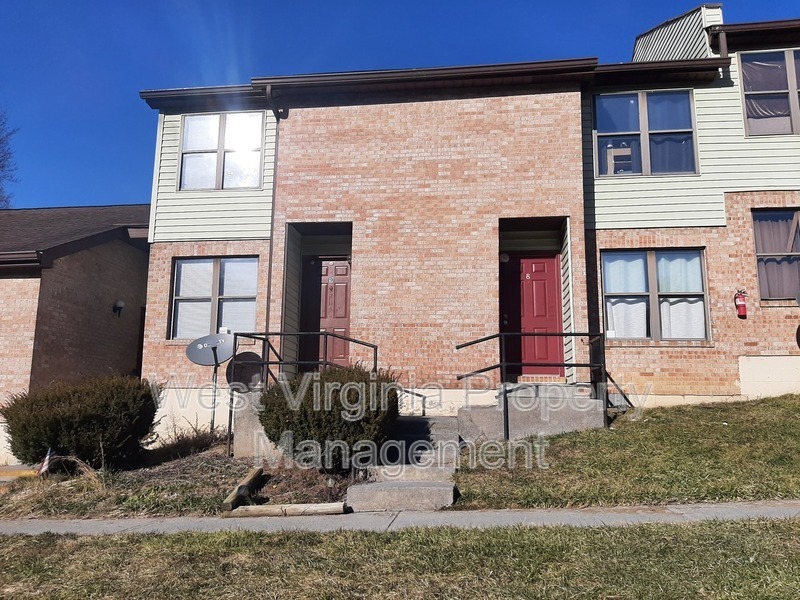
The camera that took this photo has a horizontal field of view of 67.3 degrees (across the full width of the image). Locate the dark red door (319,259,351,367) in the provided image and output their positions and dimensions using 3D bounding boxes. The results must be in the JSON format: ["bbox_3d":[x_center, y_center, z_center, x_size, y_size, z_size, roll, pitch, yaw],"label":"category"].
[{"bbox_3d":[-1.224,0.305,10.637,0.960,2.030,0.080,-1,-8,8],"label":"dark red door"}]

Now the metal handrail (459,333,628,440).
[{"bbox_3d":[1.804,1.240,8.517,1.986,1.422,1.038,0,-9,7],"label":"metal handrail"}]

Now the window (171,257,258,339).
[{"bbox_3d":[-3.316,-0.043,10.737,1.620,1.500,0.120,-1,-8,8],"label":"window"}]

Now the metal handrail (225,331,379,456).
[{"bbox_3d":[-1.302,1.400,8.883,2.116,1.732,1.038,0,-9,7],"label":"metal handrail"}]

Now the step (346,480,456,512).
[{"bbox_3d":[0.037,2.280,7.007,1.240,0.260,0.400,0,-8,3],"label":"step"}]

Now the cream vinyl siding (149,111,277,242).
[{"bbox_3d":[-3.415,-2.276,11.017,2.400,2.450,0.080,-1,-8,8],"label":"cream vinyl siding"}]

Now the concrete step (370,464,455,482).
[{"bbox_3d":[0.114,2.117,7.368,1.158,0.170,0.329,0,-9,7],"label":"concrete step"}]

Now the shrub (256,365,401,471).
[{"bbox_3d":[-0.883,1.494,7.561,1.717,1.268,1.397,0,-9,7],"label":"shrub"}]

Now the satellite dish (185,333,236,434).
[{"bbox_3d":[-3.002,1.301,9.483,0.818,1.579,0.599,3,-10,-14],"label":"satellite dish"}]

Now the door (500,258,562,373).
[{"bbox_3d":[2.195,0.252,10.165,1.020,2.050,0.080,-1,-8,8],"label":"door"}]

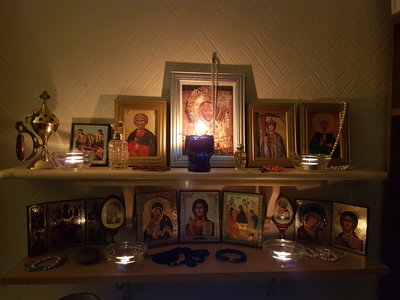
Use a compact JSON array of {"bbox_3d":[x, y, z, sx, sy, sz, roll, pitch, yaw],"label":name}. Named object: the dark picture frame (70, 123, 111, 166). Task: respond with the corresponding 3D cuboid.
[{"bbox_3d":[-0.263,-0.010,0.725,0.087,0.103,0.012,0,-9,-13],"label":"dark picture frame"}]

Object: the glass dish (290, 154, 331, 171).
[{"bbox_3d":[0.264,0.030,0.718,0.090,0.036,0.090,1,3,0],"label":"glass dish"}]

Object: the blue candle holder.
[{"bbox_3d":[0.001,0.008,0.659,0.064,0.077,0.064,1,3,-5],"label":"blue candle holder"}]

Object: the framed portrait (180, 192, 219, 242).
[{"bbox_3d":[0.001,0.179,0.809,0.110,0.135,0.014,1,-8,-5],"label":"framed portrait"}]

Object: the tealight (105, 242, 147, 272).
[{"bbox_3d":[-0.159,0.231,0.642,0.089,0.039,0.089,1,3,-5],"label":"tealight"}]

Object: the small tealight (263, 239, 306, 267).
[{"bbox_3d":[0.186,0.235,0.666,0.090,0.039,0.090,1,3,0],"label":"small tealight"}]

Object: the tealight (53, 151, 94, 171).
[{"bbox_3d":[-0.282,0.024,0.671,0.089,0.036,0.089,1,3,-5],"label":"tealight"}]

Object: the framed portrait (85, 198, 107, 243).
[{"bbox_3d":[-0.268,0.183,0.770,0.046,0.118,0.009,0,3,-12],"label":"framed portrait"}]

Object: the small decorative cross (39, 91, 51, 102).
[{"bbox_3d":[-0.339,-0.117,0.658,0.025,0.024,0.005,0,3,-13],"label":"small decorative cross"}]

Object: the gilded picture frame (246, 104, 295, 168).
[{"bbox_3d":[0.182,-0.037,0.780,0.127,0.164,0.020,1,-7,-5],"label":"gilded picture frame"}]

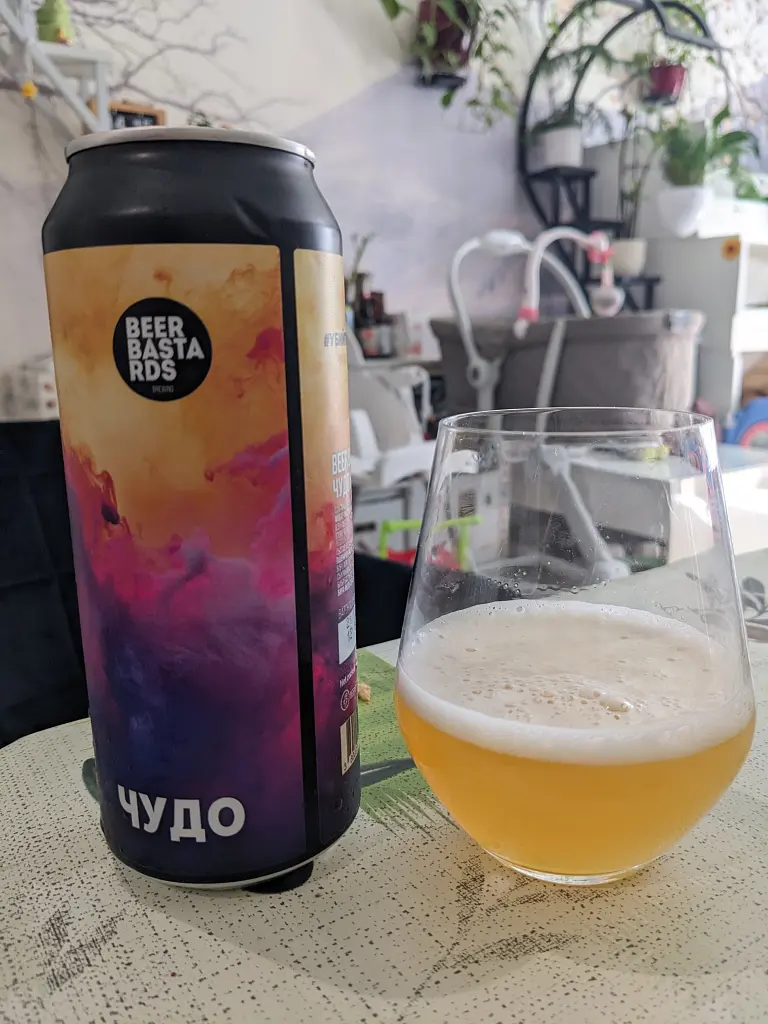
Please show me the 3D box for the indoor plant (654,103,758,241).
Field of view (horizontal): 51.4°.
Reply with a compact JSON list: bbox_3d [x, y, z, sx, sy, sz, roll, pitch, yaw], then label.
[{"bbox_3d":[1.131,-1.194,2.801,0.341,0.436,0.307,4,13,22],"label":"indoor plant"}]

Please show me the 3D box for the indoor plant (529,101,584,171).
[{"bbox_3d":[0.655,-1.433,3.050,0.202,0.242,0.192,1,13,12],"label":"indoor plant"}]

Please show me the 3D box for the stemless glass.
[{"bbox_3d":[0.047,0.030,0.204,0.089,0.107,0.089,-1,12,0],"label":"stemless glass"}]

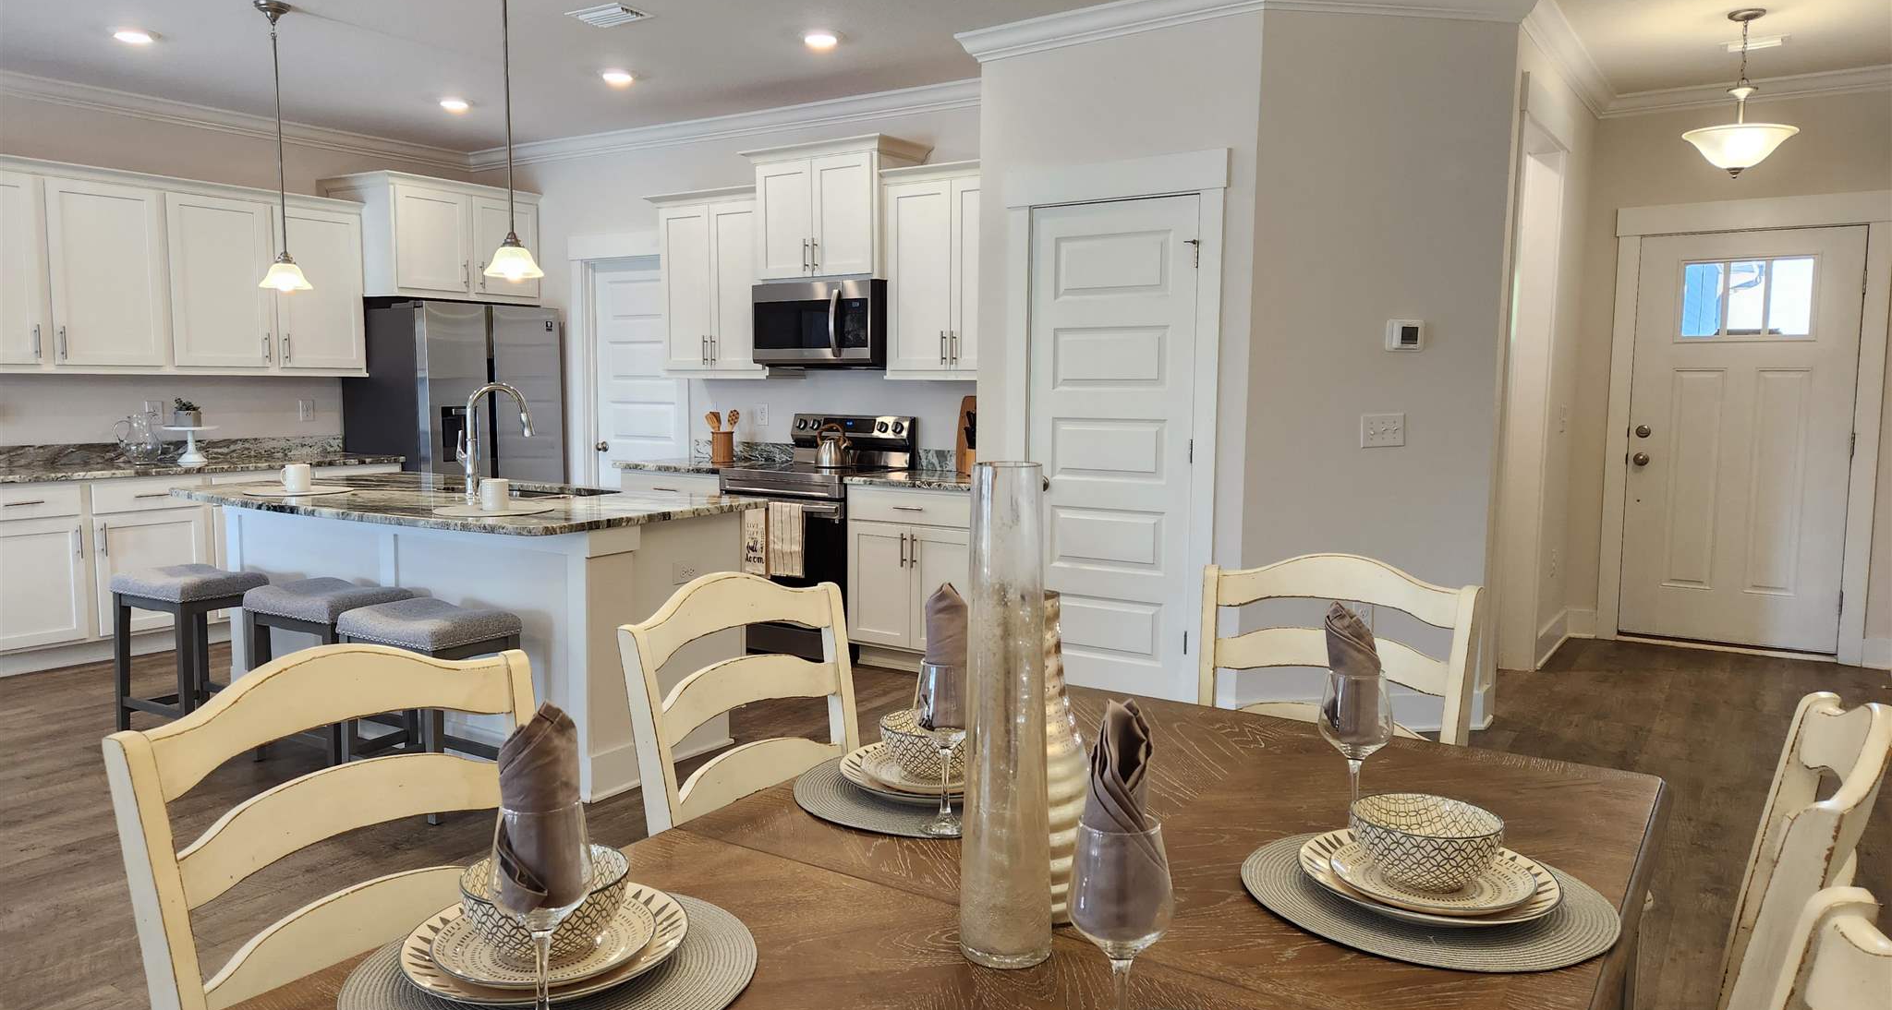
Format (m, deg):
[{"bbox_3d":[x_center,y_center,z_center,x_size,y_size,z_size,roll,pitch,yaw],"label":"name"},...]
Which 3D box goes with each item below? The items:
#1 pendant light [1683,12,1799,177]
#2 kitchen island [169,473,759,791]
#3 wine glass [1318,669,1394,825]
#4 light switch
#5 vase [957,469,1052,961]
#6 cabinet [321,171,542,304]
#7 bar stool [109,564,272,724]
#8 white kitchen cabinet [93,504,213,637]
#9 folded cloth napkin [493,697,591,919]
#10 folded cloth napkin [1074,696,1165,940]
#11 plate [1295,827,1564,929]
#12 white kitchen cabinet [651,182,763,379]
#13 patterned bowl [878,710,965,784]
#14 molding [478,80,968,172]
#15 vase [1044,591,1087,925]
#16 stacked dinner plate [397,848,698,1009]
[{"bbox_3d":[3.074,-1.576,4.855,0.395,0.619,0.395,4,7,34],"label":"pendant light"},{"bbox_3d":[-1.950,0.415,4.769,2.450,0.914,1.060,4,7,34],"label":"kitchen island"},{"bbox_3d":[0.510,0.315,1.565,0.090,0.213,0.090,4,7,33],"label":"wine glass"},{"bbox_3d":[1.629,-0.274,4.671,0.162,0.114,0.014,-1,6,-11],"label":"light switch"},{"bbox_3d":[0.060,0.198,1.208,0.090,0.474,0.090,0,6,0],"label":"vase"},{"bbox_3d":[-3.022,-1.546,7.477,0.650,0.685,1.010,4,7,33],"label":"cabinet"},{"bbox_3d":[-2.854,0.551,4.787,0.505,0.635,0.350,4,7,34],"label":"bar stool"},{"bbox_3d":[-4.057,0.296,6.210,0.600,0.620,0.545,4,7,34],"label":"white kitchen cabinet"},{"bbox_3d":[-0.338,0.254,1.051,0.074,0.183,0.072,4,7,33],"label":"folded cloth napkin"},{"bbox_3d":[0.137,0.247,0.984,0.068,0.188,0.062,1,6,8],"label":"folded cloth napkin"},{"bbox_3d":[0.521,0.407,1.363,0.268,0.025,0.268,0,6,0],"label":"plate"},{"bbox_3d":[-1.189,-1.169,6.747,0.805,0.970,0.375,4,7,34],"label":"white kitchen cabinet"},{"bbox_3d":[-0.016,0.331,1.720,0.152,0.069,0.152,0,6,0],"label":"patterned bowl"},{"bbox_3d":[-1.344,-2.057,6.944,4.080,0.110,0.085,4,7,34],"label":"molding"},{"bbox_3d":[0.104,0.266,1.342,0.109,0.341,0.109,4,7,34],"label":"vase"},{"bbox_3d":[-0.389,0.406,1.237,0.272,0.090,0.272,0,6,0],"label":"stacked dinner plate"}]

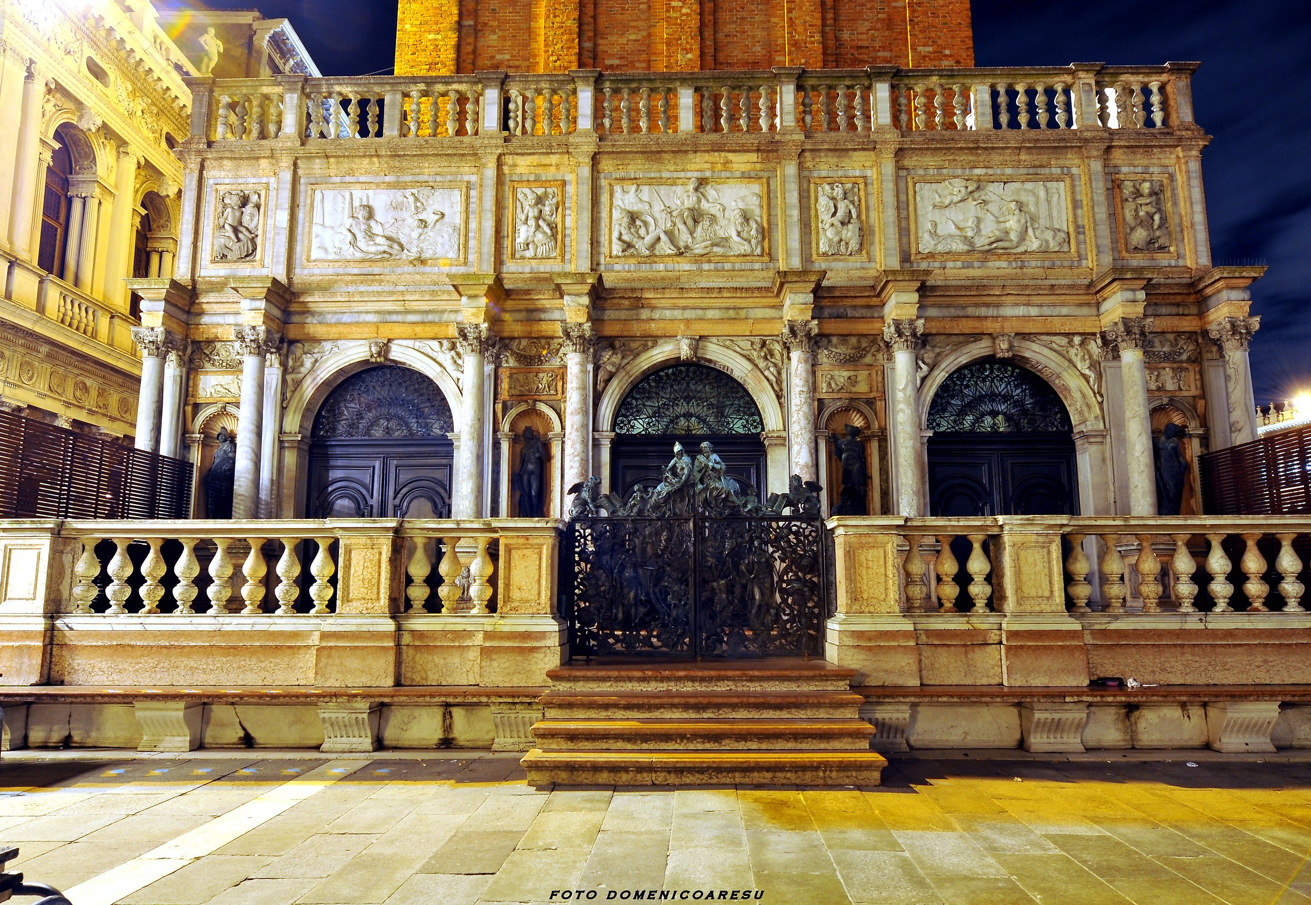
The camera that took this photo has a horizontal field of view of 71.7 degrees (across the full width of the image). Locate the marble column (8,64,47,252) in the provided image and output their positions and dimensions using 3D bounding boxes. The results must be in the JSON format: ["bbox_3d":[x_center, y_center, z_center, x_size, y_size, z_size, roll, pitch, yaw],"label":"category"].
[{"bbox_3d":[-14.984,-7.050,21.666,0.600,4.990,0.600,0,-9,1],"label":"marble column"}]

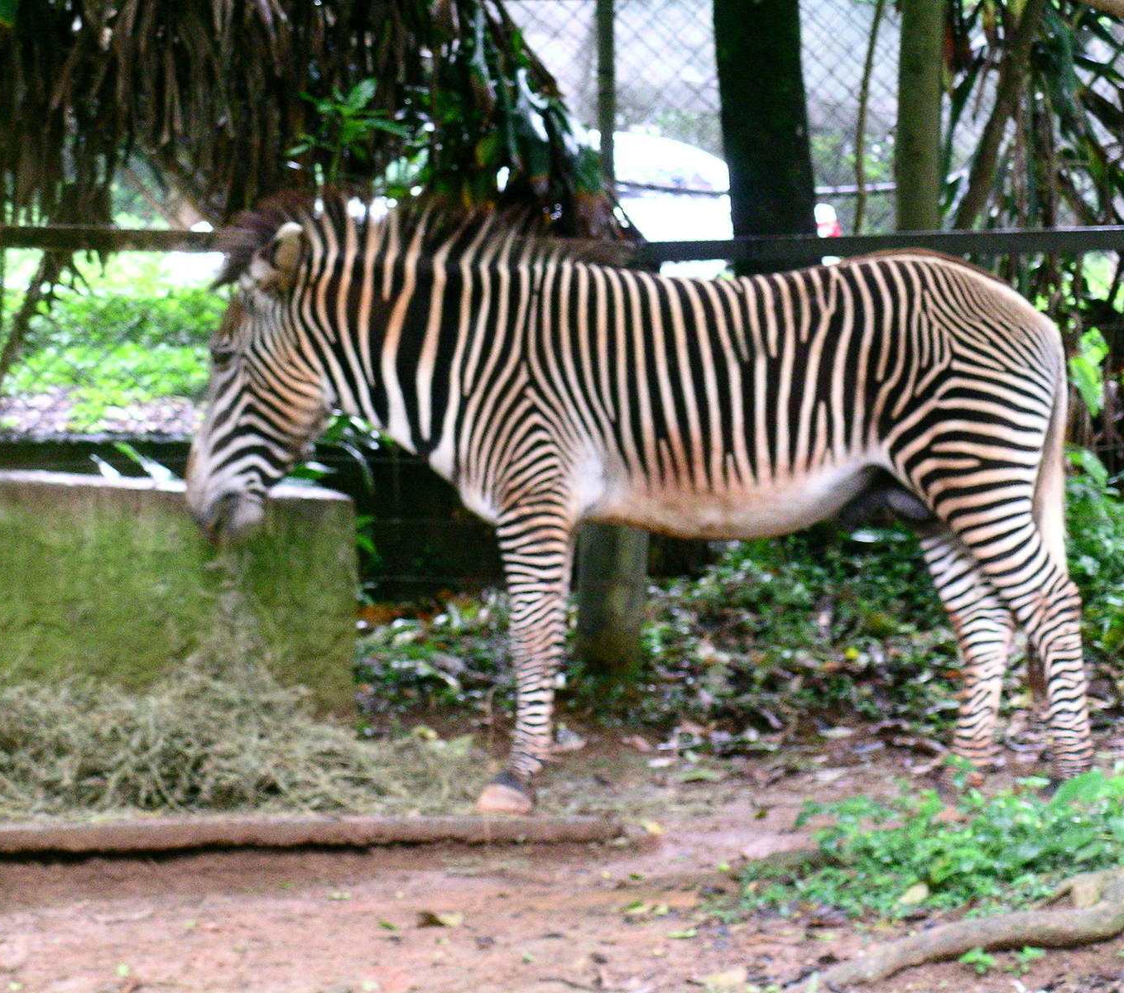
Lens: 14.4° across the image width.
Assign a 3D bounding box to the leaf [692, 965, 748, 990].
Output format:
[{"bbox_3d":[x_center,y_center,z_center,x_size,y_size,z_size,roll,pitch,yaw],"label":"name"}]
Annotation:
[{"bbox_3d":[0.322,0.976,9.000,0.113,0.028,0.090,0,5,0],"label":"leaf"}]

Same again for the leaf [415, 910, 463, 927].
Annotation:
[{"bbox_3d":[-0.263,0.914,9.600,0.103,0.027,0.065,0,5,0],"label":"leaf"}]

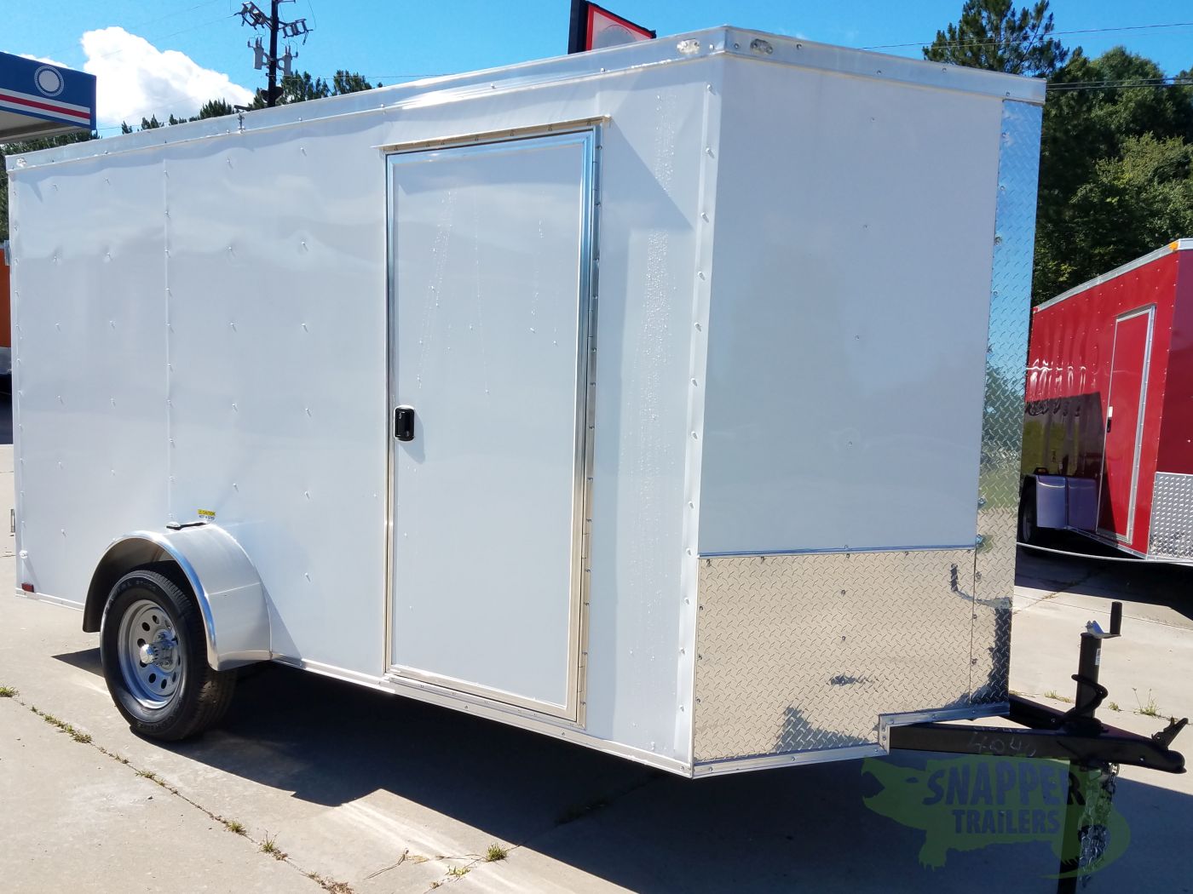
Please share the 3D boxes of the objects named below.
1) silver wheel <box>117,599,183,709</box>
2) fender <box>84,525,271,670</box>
[{"bbox_3d":[-1.730,0.814,3.596,0.420,0.420,0.150,4,5,30],"label":"silver wheel"},{"bbox_3d":[-1.698,0.565,3.609,0.850,0.500,0.250,4,5,30],"label":"fender"}]

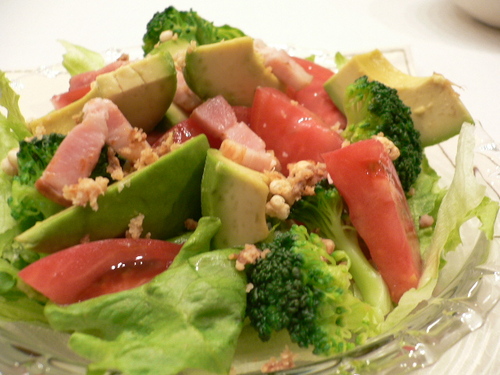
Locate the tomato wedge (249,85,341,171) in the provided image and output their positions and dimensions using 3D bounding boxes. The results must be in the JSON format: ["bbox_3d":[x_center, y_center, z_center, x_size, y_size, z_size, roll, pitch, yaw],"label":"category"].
[{"bbox_3d":[0.021,-0.024,0.228,0.053,0.031,0.029,36,48,19],"label":"tomato wedge"}]

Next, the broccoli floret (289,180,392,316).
[{"bbox_3d":[0.037,0.022,0.197,0.034,0.034,0.058,-26,67,-7],"label":"broccoli floret"}]

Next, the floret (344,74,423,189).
[{"bbox_3d":[0.060,-0.024,0.230,0.034,0.044,0.036,-34,38,9],"label":"floret"}]

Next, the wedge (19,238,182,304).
[{"bbox_3d":[-0.053,0.030,0.188,0.060,0.023,0.026,-6,37,-3],"label":"wedge"}]

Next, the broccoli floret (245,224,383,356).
[{"bbox_3d":[0.023,0.036,0.181,0.040,0.042,0.040,-9,35,-36],"label":"broccoli floret"}]

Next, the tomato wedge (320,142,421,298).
[{"bbox_3d":[0.046,0.012,0.193,0.027,0.028,0.058,-8,70,-10],"label":"tomato wedge"}]

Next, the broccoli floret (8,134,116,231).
[{"bbox_3d":[-0.080,-0.002,0.216,0.042,0.040,0.040,-6,3,0],"label":"broccoli floret"}]

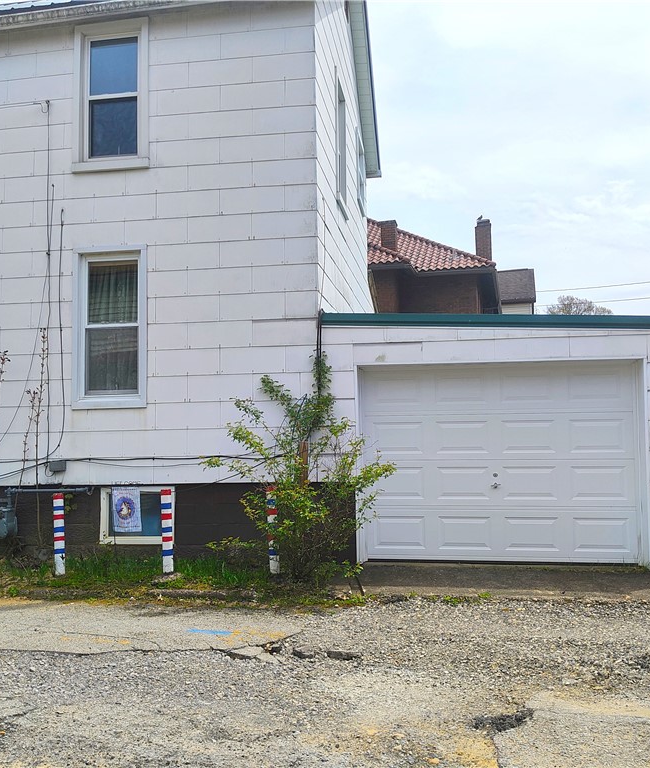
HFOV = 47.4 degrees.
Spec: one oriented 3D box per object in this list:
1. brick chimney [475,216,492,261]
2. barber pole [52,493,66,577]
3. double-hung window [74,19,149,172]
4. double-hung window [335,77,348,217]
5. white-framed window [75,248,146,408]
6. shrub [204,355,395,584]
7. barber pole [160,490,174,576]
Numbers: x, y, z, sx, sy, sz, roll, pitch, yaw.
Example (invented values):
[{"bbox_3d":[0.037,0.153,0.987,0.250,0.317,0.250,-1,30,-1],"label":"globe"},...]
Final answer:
[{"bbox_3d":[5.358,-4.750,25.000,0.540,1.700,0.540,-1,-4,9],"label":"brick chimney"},{"bbox_3d":[-2.515,1.424,7.005,0.094,0.770,0.094,-3,-4,9],"label":"barber pole"},{"bbox_3d":[-2.275,-3.065,7.930,0.845,1.640,0.140,-2,-4,9],"label":"double-hung window"},{"bbox_3d":[0.157,-3.010,9.444,0.140,1.680,0.880,-2,-4,9],"label":"double-hung window"},{"bbox_3d":[-2.236,-0.587,7.750,0.820,1.685,0.140,-2,-4,9],"label":"white-framed window"},{"bbox_3d":[-0.191,0.770,6.905,1.650,2.050,1.150,-1,-4,9],"label":"shrub"},{"bbox_3d":[-1.456,1.365,6.839,0.094,0.770,0.094,-3,-4,9],"label":"barber pole"}]

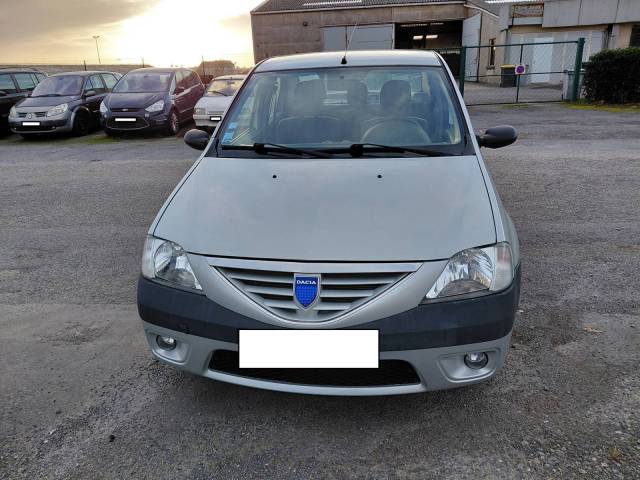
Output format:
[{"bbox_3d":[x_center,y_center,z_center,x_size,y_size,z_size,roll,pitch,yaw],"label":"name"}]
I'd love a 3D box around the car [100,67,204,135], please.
[{"bbox_3d":[-4.609,-4.005,13.104,1.904,1.658,4.768,-1,20,1],"label":"car"}]

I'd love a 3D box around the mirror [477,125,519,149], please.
[{"bbox_3d":[1.035,-0.603,2.697,0.215,0.135,0.140,1,20,8],"label":"mirror"}]

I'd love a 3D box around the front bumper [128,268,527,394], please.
[{"bbox_3d":[-0.022,0.330,1.929,1.700,0.470,0.480,1,20,8],"label":"front bumper"}]

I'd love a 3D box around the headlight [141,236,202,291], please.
[{"bbox_3d":[-0.627,0.088,1.973,0.380,0.195,0.320,1,20,8],"label":"headlight"}]

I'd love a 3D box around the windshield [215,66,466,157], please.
[{"bbox_3d":[0.121,-0.811,2.777,1.420,0.160,0.850,1,51,8],"label":"windshield"}]

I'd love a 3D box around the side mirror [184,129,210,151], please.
[{"bbox_3d":[-0.767,-0.639,2.951,0.215,0.135,0.140,1,20,8],"label":"side mirror"}]

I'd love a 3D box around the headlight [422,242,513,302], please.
[{"bbox_3d":[0.581,0.113,1.802,0.380,0.195,0.320,1,20,8],"label":"headlight"}]

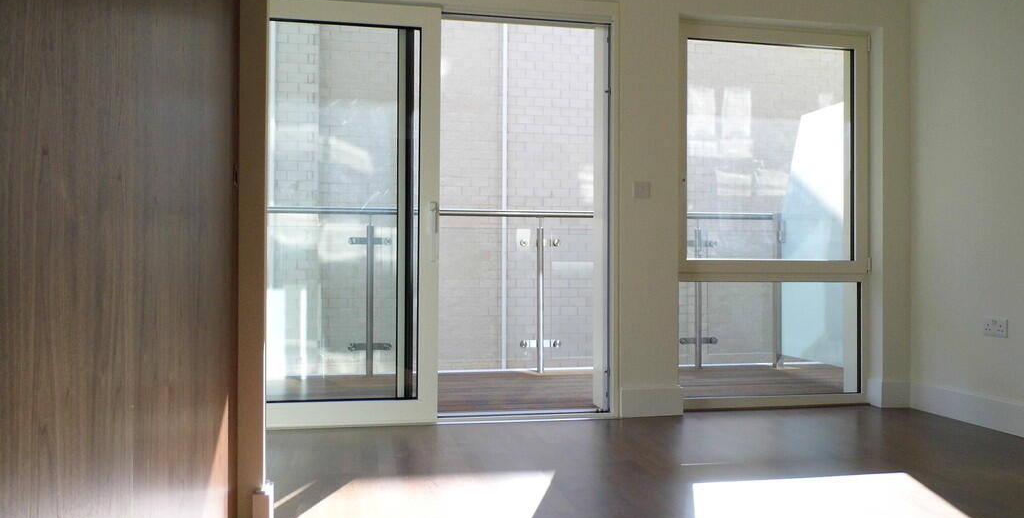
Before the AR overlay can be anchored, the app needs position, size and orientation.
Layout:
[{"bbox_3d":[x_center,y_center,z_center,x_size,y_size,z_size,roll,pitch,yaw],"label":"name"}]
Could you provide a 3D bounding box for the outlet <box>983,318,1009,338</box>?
[{"bbox_3d":[2.344,0.334,3.577,0.012,0.086,0.144,0,-1,-11],"label":"outlet"}]

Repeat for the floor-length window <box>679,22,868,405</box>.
[{"bbox_3d":[1.441,-0.232,4.142,1.197,2.110,0.080,0,-1,-11],"label":"floor-length window"}]

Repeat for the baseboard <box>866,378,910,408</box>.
[{"bbox_3d":[2.131,0.761,4.176,0.182,0.148,0.124,0,-1,-11],"label":"baseboard"}]

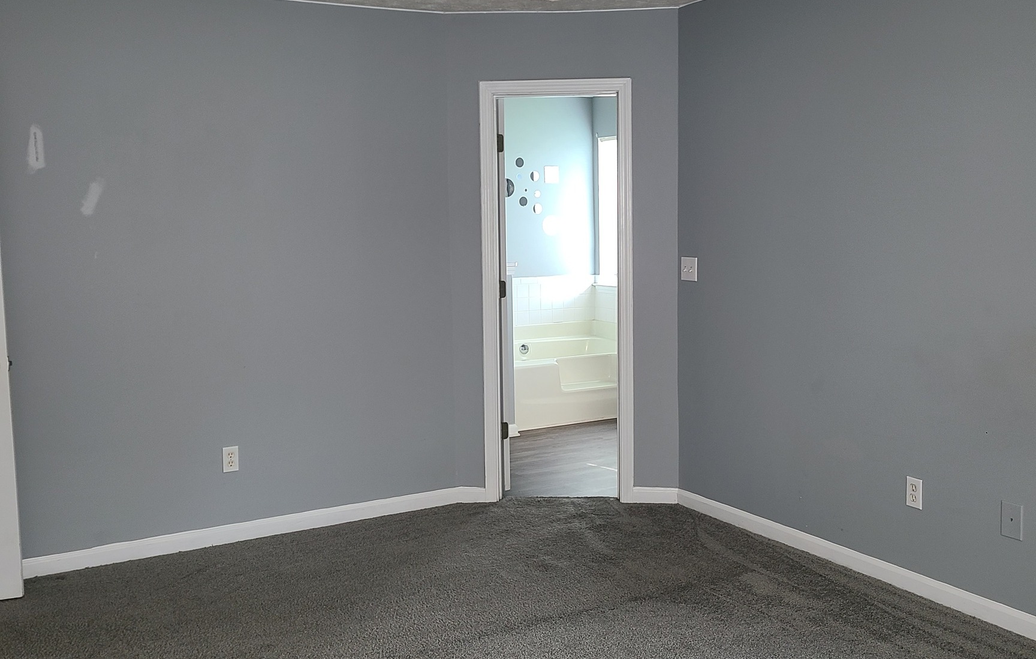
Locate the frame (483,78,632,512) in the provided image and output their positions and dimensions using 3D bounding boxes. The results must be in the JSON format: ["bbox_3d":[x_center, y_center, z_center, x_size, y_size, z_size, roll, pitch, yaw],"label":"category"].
[{"bbox_3d":[0.201,-0.169,5.230,0.743,2.114,0.130,-1,7,2],"label":"frame"}]

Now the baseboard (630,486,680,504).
[{"bbox_3d":[0.703,0.841,5.271,0.228,0.083,0.020,-1,7,2],"label":"baseboard"}]

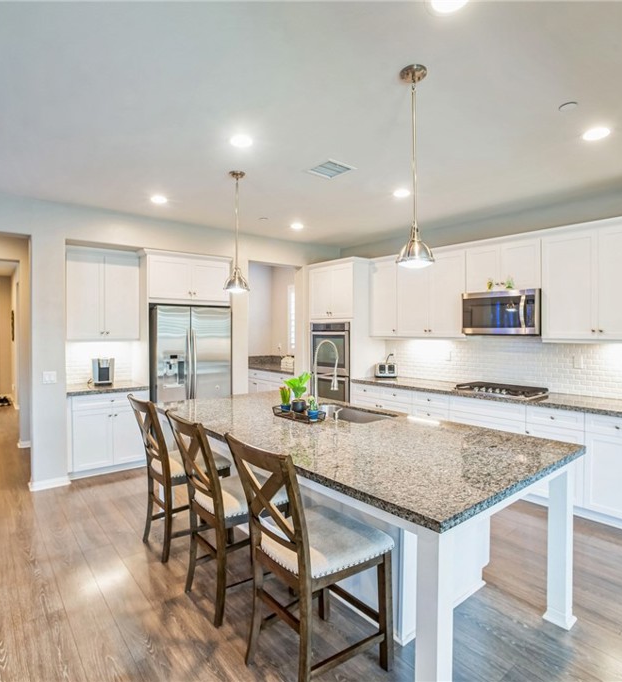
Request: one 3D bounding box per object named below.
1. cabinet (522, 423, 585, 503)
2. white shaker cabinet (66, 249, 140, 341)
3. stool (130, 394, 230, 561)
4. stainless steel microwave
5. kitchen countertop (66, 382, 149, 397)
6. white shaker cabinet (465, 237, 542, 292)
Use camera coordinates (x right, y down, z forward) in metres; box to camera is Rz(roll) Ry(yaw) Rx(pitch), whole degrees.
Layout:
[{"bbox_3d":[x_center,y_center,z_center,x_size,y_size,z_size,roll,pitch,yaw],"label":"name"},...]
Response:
[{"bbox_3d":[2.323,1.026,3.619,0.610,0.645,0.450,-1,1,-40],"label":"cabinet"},{"bbox_3d":[-2.418,-0.518,4.542,0.780,0.995,0.325,-1,2,-40],"label":"white shaker cabinet"},{"bbox_3d":[-0.935,0.921,2.888,0.620,1.075,0.470,-1,2,-40],"label":"stool"},{"bbox_3d":[2.034,-0.290,4.107,0.415,0.420,0.765,-1,1,-40],"label":"stainless steel microwave"},{"bbox_3d":[-2.319,0.532,4.441,0.777,0.040,0.641,-1,2,-40],"label":"kitchen countertop"},{"bbox_3d":[2.032,-0.697,4.091,0.320,0.505,0.756,-1,2,-40],"label":"white shaker cabinet"}]

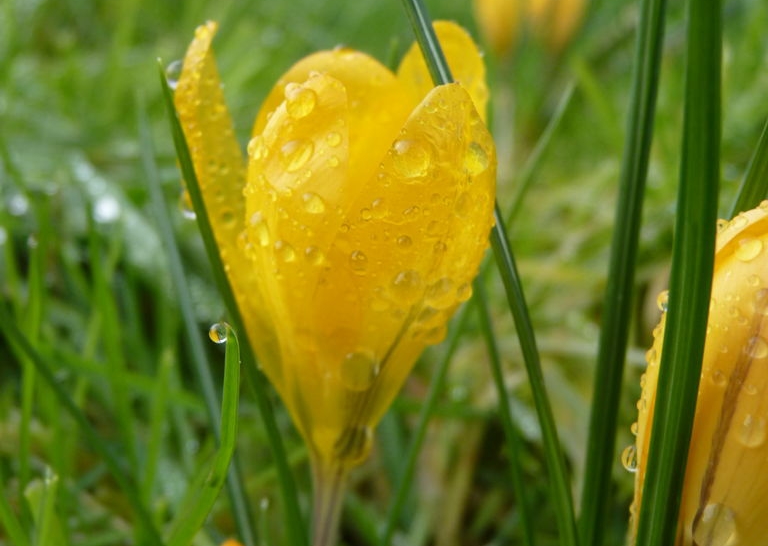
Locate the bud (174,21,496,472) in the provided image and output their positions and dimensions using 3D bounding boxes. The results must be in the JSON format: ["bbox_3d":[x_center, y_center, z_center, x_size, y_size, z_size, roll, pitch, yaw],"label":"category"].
[{"bbox_3d":[-0.005,-0.001,0.114,0.032,0.047,0.031,0,18,0],"label":"bud"}]

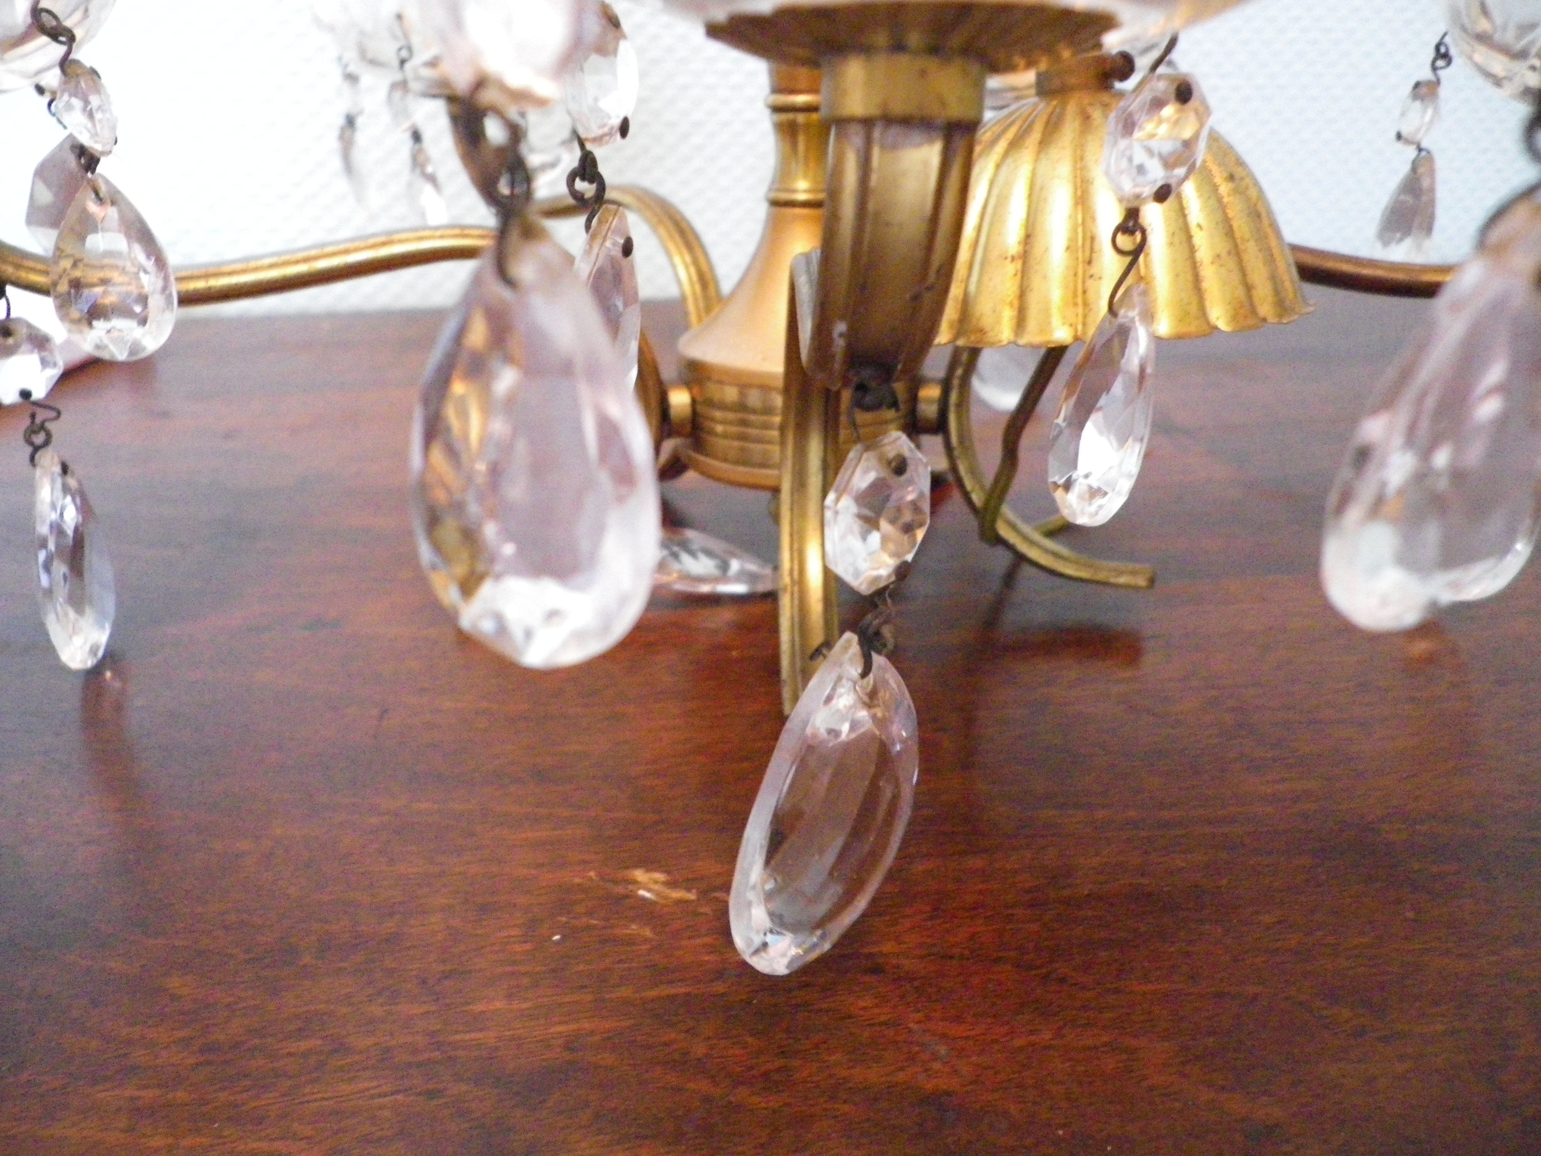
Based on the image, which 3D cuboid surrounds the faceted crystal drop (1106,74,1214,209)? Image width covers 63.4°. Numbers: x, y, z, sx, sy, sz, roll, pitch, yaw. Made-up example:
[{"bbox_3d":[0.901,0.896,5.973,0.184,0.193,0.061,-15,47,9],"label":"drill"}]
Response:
[{"bbox_3d":[0.057,-0.065,0.183,0.017,0.018,0.008,-10,25,-21],"label":"faceted crystal drop"}]

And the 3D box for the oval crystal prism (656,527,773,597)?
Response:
[{"bbox_3d":[-0.017,-0.005,0.252,0.041,0.010,0.024,7,25,16],"label":"oval crystal prism"}]

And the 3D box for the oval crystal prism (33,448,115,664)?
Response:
[{"bbox_3d":[-0.114,-0.003,0.203,0.009,0.040,0.021,6,25,-1],"label":"oval crystal prism"}]

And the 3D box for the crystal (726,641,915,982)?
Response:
[{"bbox_3d":[0.006,0.026,0.144,0.009,0.042,0.022,22,13,39],"label":"crystal"}]

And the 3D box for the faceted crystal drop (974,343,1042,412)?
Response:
[{"bbox_3d":[0.065,-0.065,0.339,0.024,0.041,0.010,0,23,0],"label":"faceted crystal drop"}]

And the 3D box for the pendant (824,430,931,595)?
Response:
[{"bbox_3d":[0.012,-0.007,0.136,0.017,0.018,0.008,-20,31,-39],"label":"pendant"}]

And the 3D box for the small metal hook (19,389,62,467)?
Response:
[{"bbox_3d":[-0.113,-0.023,0.192,0.007,0.013,0.005,-15,27,-30],"label":"small metal hook"}]

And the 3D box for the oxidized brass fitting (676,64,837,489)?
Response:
[{"bbox_3d":[0.006,-0.056,0.229,0.051,0.073,0.051,0,23,0],"label":"oxidized brass fitting"}]

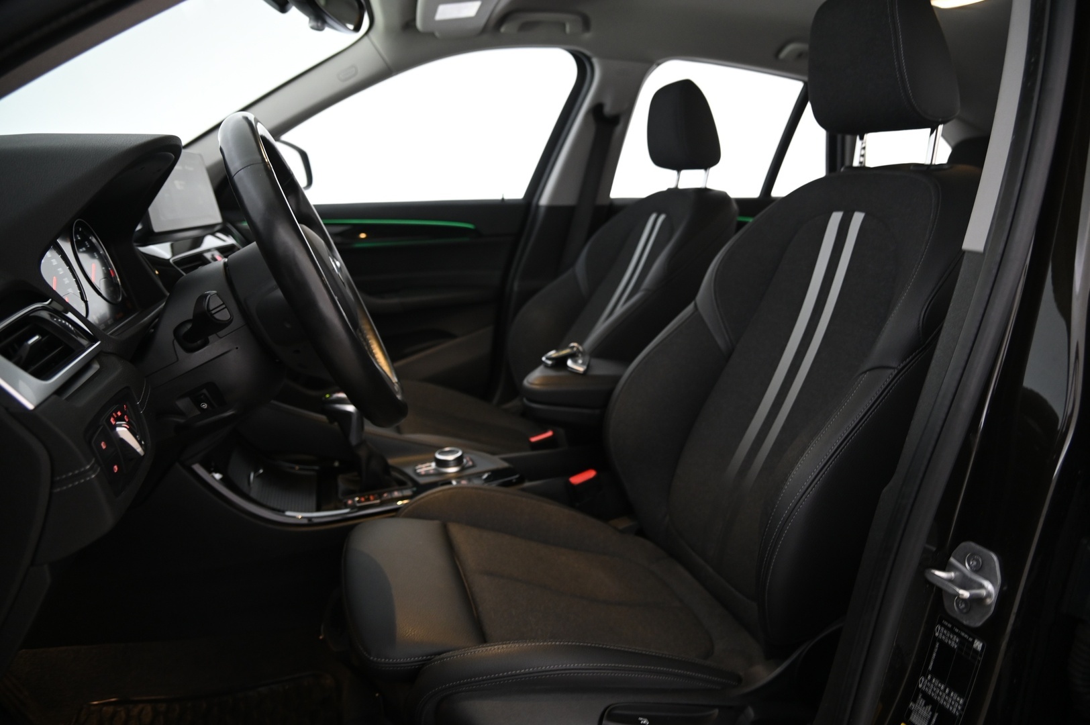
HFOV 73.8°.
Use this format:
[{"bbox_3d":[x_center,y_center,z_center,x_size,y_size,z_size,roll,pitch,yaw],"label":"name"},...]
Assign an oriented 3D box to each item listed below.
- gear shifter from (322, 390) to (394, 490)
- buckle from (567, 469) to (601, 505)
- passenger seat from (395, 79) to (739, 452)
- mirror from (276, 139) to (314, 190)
[{"bbox_3d":[-0.320,0.130,1.245,0.110,0.168,0.065,-3,14,-13],"label":"gear shifter"},{"bbox_3d":[0.076,0.228,1.258,0.052,0.068,0.028,-19,17,-9],"label":"buckle"},{"bbox_3d":[-0.010,-0.155,1.659,0.830,0.950,0.530,-3,14,-13],"label":"passenger seat"},{"bbox_3d":[-0.718,-0.536,1.974,0.130,0.155,0.230,0,13,-3],"label":"mirror"}]

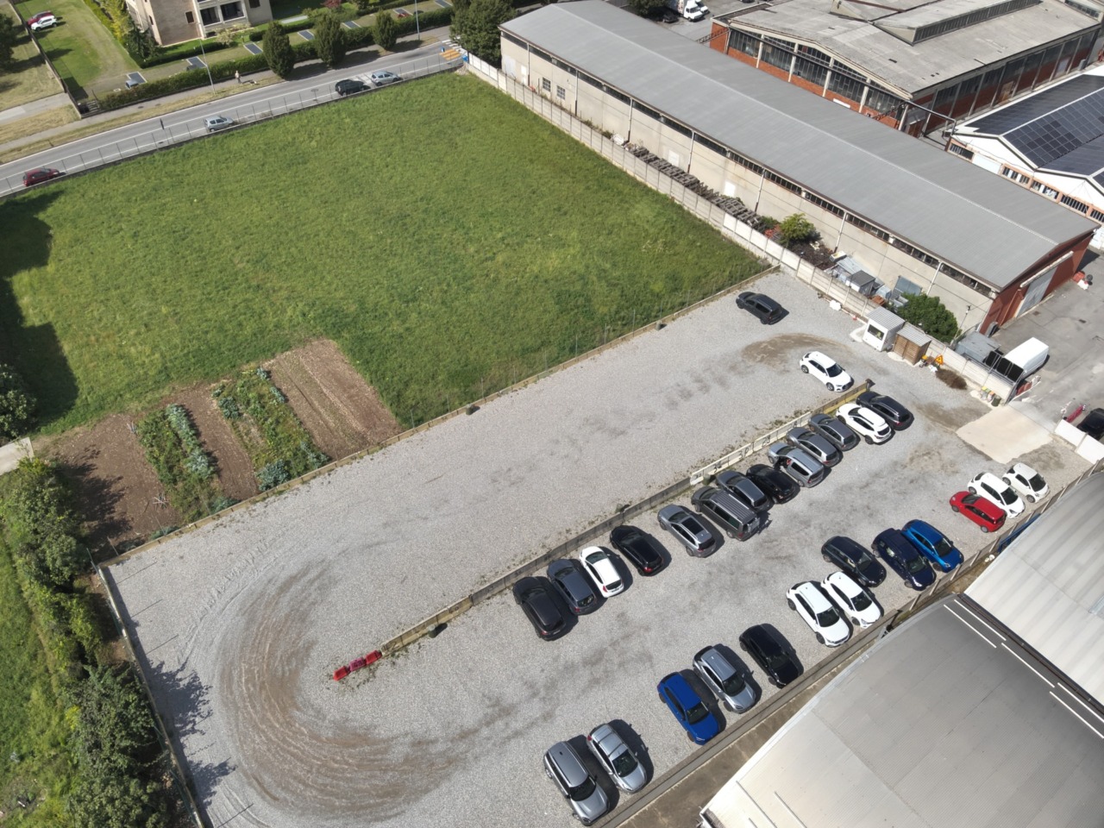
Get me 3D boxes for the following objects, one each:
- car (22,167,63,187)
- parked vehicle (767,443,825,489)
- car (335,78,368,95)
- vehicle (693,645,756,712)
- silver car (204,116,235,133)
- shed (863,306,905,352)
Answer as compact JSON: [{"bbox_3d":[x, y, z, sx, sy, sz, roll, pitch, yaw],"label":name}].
[{"bbox_3d":[-58.221,-27.144,87.214,4.000,1.480,1.730,-34,55,-29],"label":"car"},{"bbox_3d":[18.187,3.590,57.124,1.771,1.619,4.456,-32,54,-27],"label":"parked vehicle"},{"bbox_3d":[-29.283,-47.651,111.351,4.320,1.573,1.800,-29,51,-28],"label":"car"},{"bbox_3d":[10.267,15.620,45.444,1.775,1.534,4.166,-26,51,-23],"label":"vehicle"},{"bbox_3d":[-42.745,-37.306,98.022,3.410,1.433,1.507,-30,53,-27],"label":"silver car"},{"bbox_3d":[30.294,-7.681,70.176,2.279,2.402,2.245,-28,51,-28],"label":"shed"}]

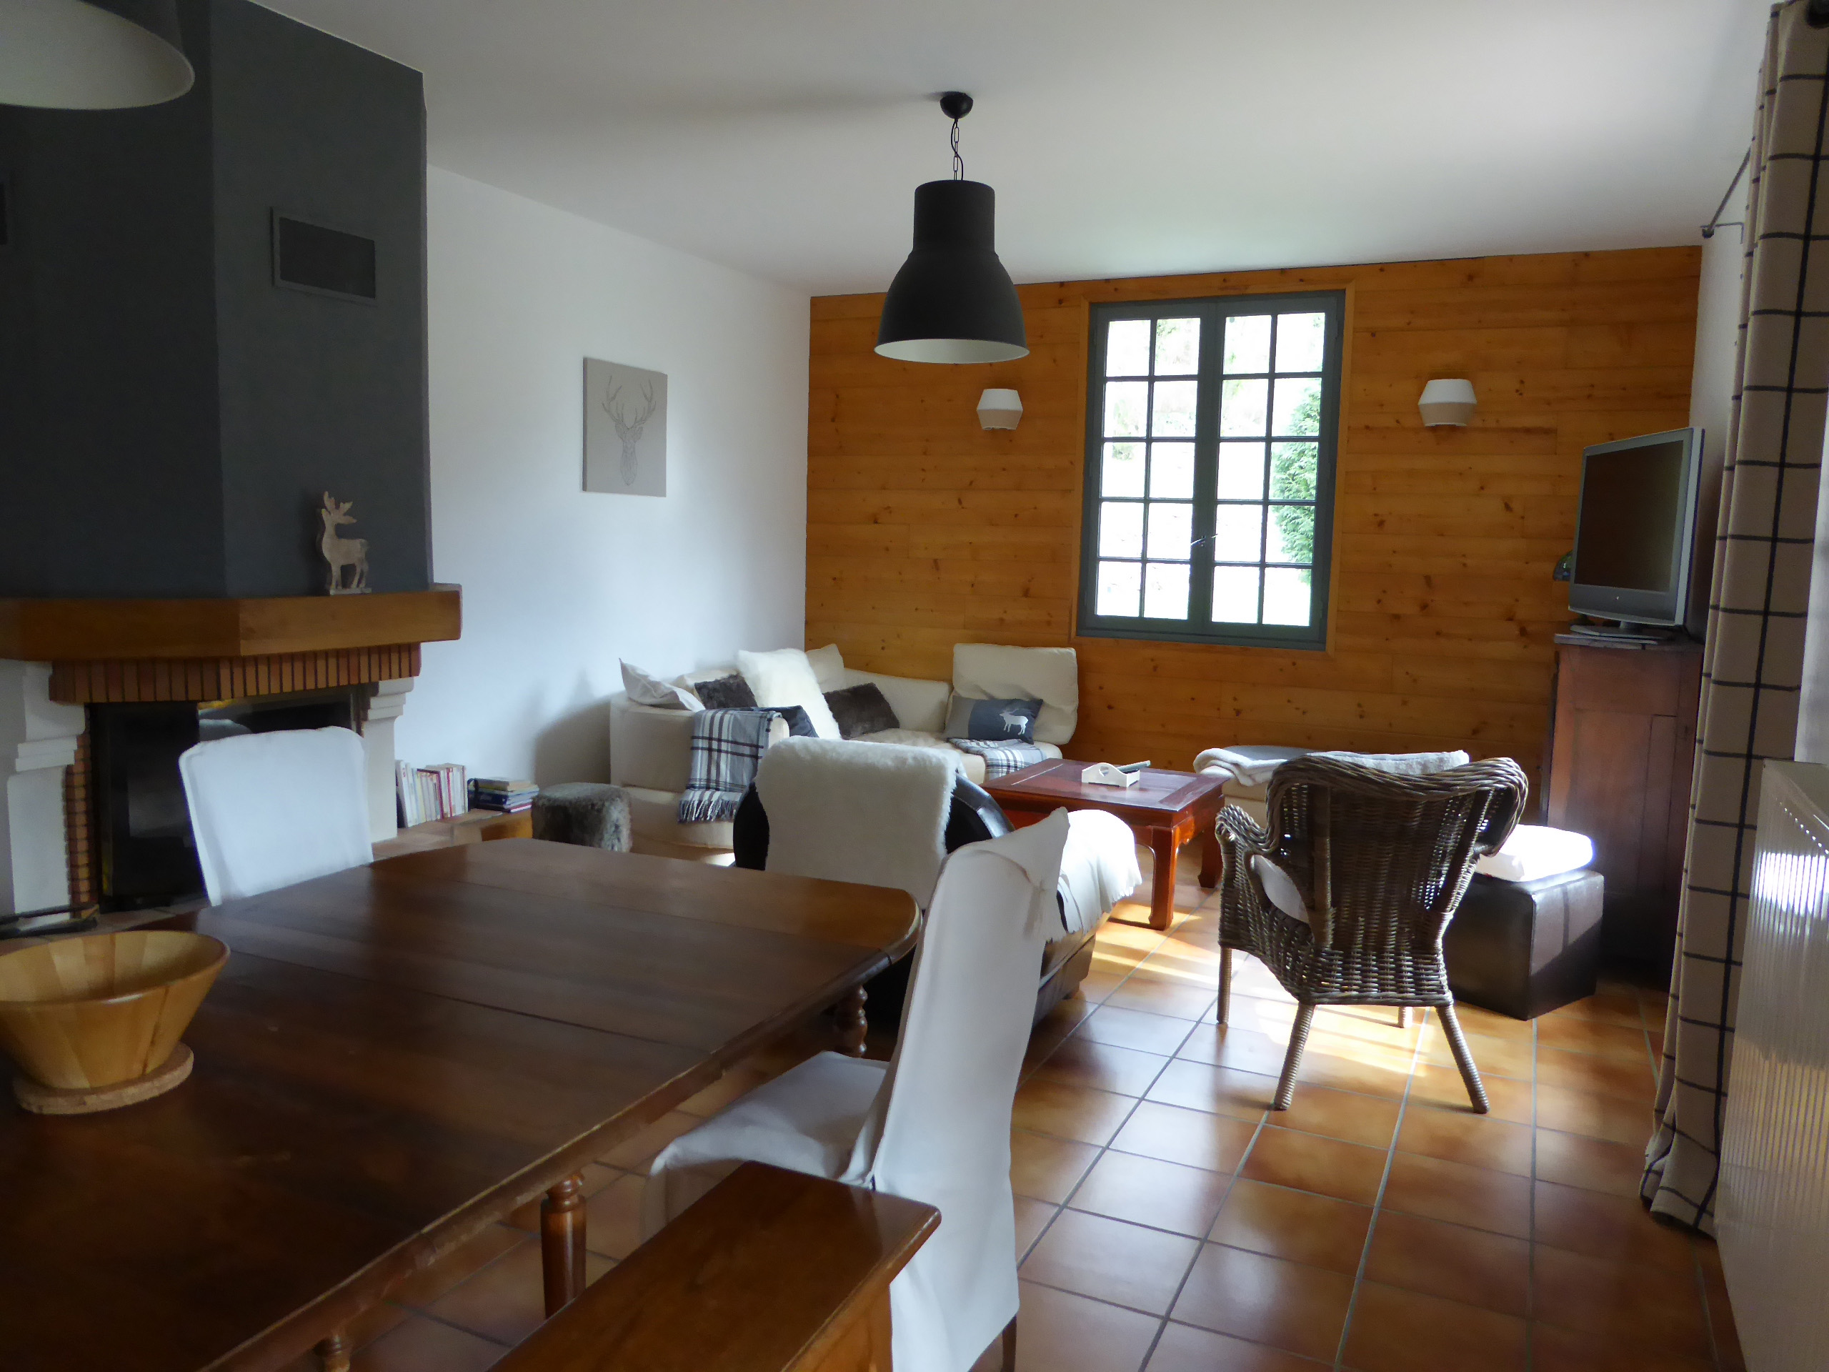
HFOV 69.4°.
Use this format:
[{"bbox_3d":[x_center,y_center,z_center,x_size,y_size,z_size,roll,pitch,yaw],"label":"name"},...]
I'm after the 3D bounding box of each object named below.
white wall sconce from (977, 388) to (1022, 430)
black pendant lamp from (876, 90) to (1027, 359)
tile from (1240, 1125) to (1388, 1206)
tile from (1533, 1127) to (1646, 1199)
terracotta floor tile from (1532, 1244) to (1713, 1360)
[{"bbox_3d":[0.451,-1.470,7.004,0.240,0.210,0.110,5,8,25],"label":"white wall sconce"},{"bbox_3d":[0.122,-1.383,3.955,0.470,0.751,0.470,1,7,0],"label":"black pendant lamp"},{"bbox_3d":[0.940,1.122,3.087,0.298,0.012,0.298,4,7,25],"label":"tile"},{"bbox_3d":[1.630,1.140,3.116,0.300,0.010,0.300,5,8,25],"label":"tile"},{"bbox_3d":[1.350,1.183,2.532,0.295,0.010,0.295,4,7,25],"label":"terracotta floor tile"}]

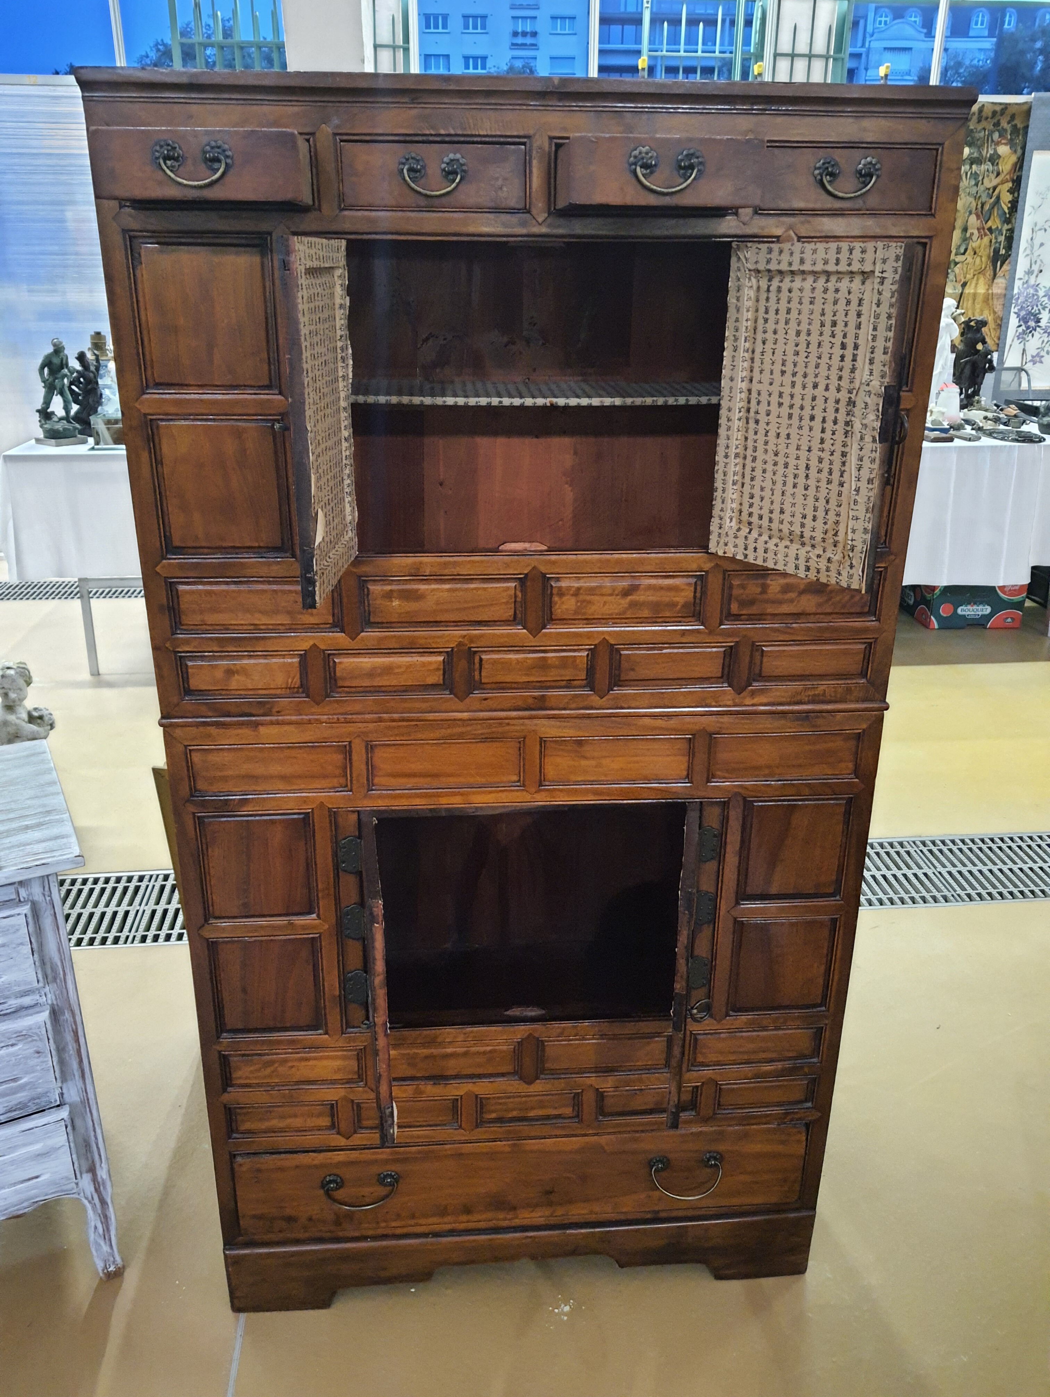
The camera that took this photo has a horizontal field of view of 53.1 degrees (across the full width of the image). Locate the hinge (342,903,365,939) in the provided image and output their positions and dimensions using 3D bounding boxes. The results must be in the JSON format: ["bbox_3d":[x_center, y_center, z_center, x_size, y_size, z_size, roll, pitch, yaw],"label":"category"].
[{"bbox_3d":[-0.213,0.278,1.308,0.027,0.052,0.010,-1,21,-4],"label":"hinge"}]

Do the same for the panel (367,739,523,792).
[{"bbox_3d":[-0.094,0.075,1.253,0.182,0.062,0.020,-1,21,-4],"label":"panel"}]

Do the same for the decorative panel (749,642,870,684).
[{"bbox_3d":[0.324,-0.039,1.193,0.128,0.044,0.020,-1,21,-4],"label":"decorative panel"}]

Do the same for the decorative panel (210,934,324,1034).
[{"bbox_3d":[-0.311,0.345,1.275,0.123,0.136,0.021,-1,20,-4],"label":"decorative panel"}]

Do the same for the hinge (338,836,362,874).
[{"bbox_3d":[-0.212,0.190,1.275,0.027,0.052,0.010,-1,21,-4],"label":"hinge"}]

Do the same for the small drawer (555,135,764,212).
[{"bbox_3d":[0.117,-0.524,1.082,0.180,0.056,0.293,-1,21,-4],"label":"small drawer"}]

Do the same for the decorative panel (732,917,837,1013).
[{"bbox_3d":[0.326,0.338,1.334,0.121,0.121,0.020,-1,21,-4],"label":"decorative panel"}]

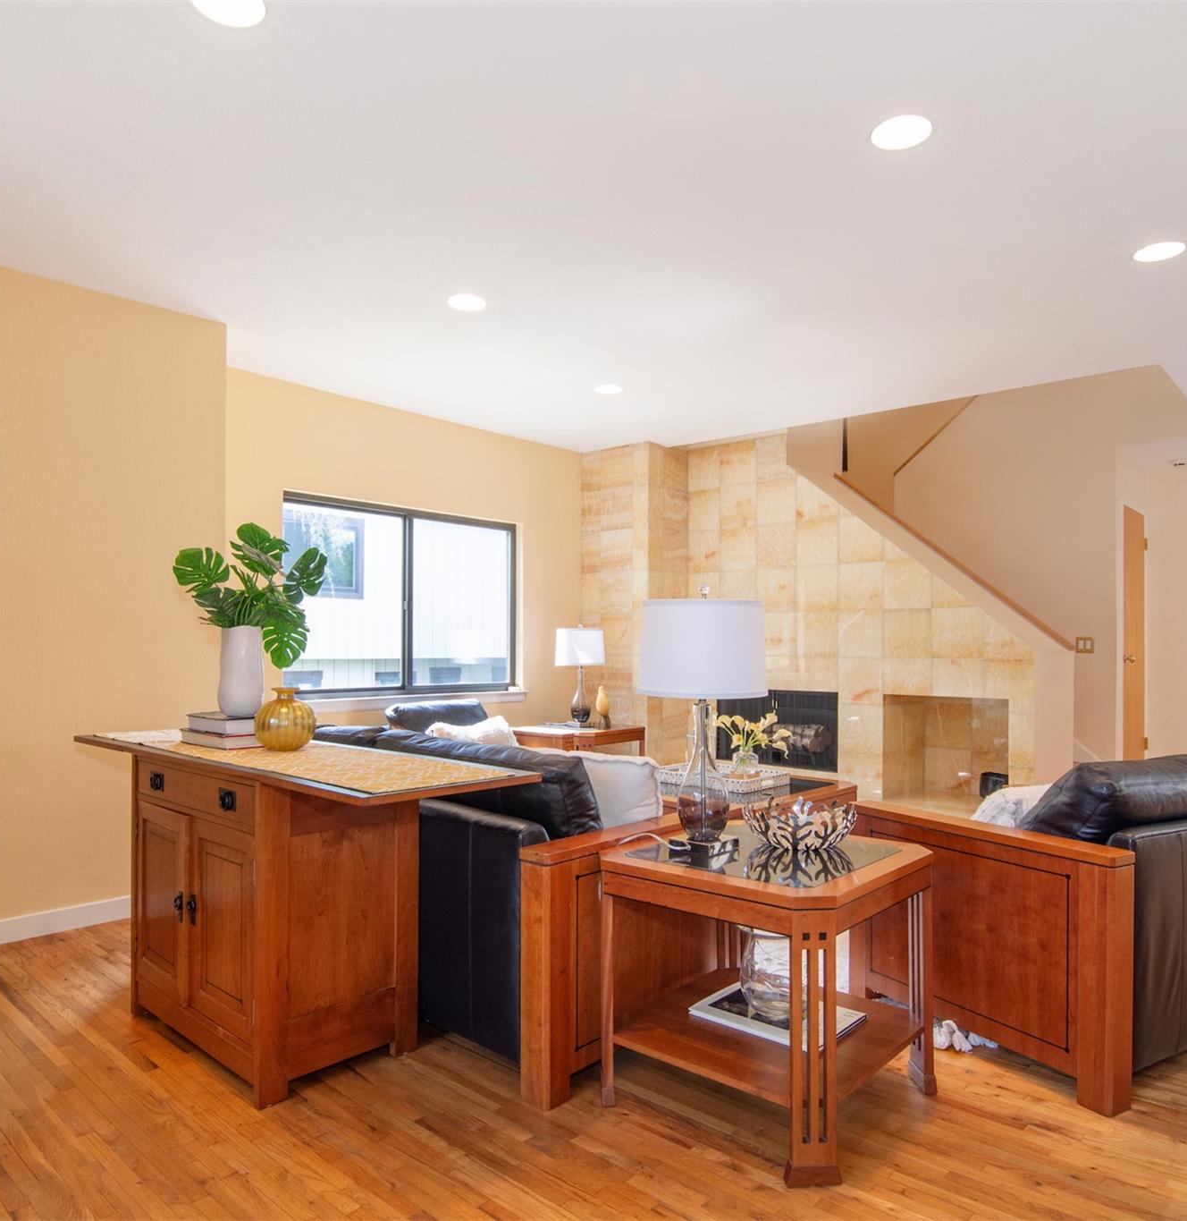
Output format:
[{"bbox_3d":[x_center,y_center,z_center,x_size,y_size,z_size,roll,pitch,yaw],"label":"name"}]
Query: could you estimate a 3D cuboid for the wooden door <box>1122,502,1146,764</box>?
[{"bbox_3d":[4.035,0.239,6.055,0.045,2.030,0.680,-2,-3,43],"label":"wooden door"}]

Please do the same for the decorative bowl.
[{"bbox_3d":[0.596,0.625,2.350,0.335,0.120,0.335,0,-2,0],"label":"decorative bowl"}]

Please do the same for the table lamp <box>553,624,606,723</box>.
[{"bbox_3d":[-0.095,0.460,5.807,0.360,0.710,0.360,0,-2,0],"label":"table lamp"}]

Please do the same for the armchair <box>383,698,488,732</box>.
[{"bbox_3d":[-0.776,0.970,4.720,0.920,0.860,0.920,-2,-2,44],"label":"armchair"}]

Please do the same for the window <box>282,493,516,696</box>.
[{"bbox_3d":[-1.225,-0.066,5.380,0.100,1.200,1.760,-2,-2,44],"label":"window"}]

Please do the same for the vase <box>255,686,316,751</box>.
[{"bbox_3d":[-0.996,0.347,2.629,0.187,0.203,0.187,0,-2,0],"label":"vase"}]

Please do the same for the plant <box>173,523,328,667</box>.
[{"bbox_3d":[-1.143,-0.048,2.714,0.470,0.470,0.410,0,-2,0],"label":"plant"}]

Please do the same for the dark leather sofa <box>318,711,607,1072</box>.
[{"bbox_3d":[-0.558,0.900,3.180,2.150,0.860,0.950,-2,-2,44],"label":"dark leather sofa"}]

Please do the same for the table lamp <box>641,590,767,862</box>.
[{"bbox_3d":[0.308,0.297,2.255,0.362,0.727,0.362,0,-2,0],"label":"table lamp"}]

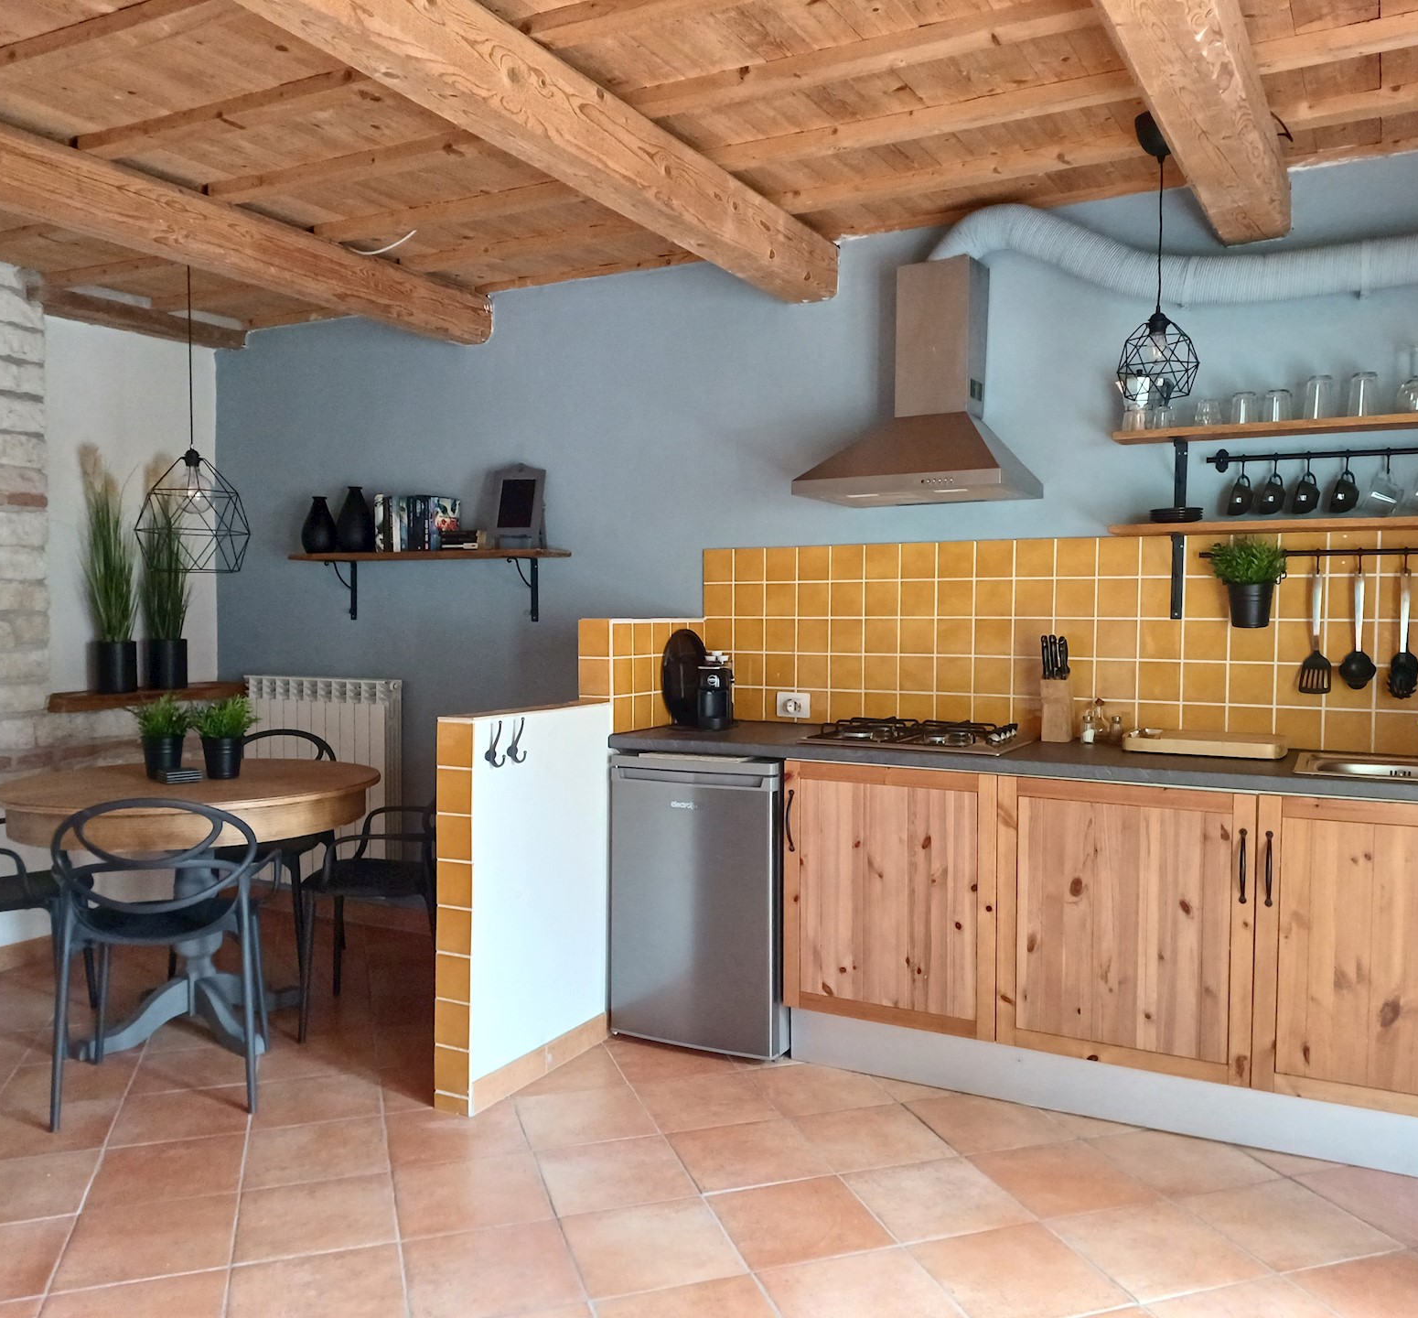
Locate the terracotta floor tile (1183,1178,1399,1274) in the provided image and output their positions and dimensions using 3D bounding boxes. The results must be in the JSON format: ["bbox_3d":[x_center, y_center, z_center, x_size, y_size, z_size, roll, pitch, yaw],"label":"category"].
[{"bbox_3d":[1.206,1.188,2.454,0.315,0.010,0.315,0,2,-18],"label":"terracotta floor tile"}]

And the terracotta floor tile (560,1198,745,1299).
[{"bbox_3d":[-0.116,1.191,2.364,0.316,0.010,0.316,0,2,-18],"label":"terracotta floor tile"}]

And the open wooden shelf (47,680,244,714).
[{"bbox_3d":[-2.299,0.146,4.731,0.270,0.055,0.950,1,2,28],"label":"open wooden shelf"}]

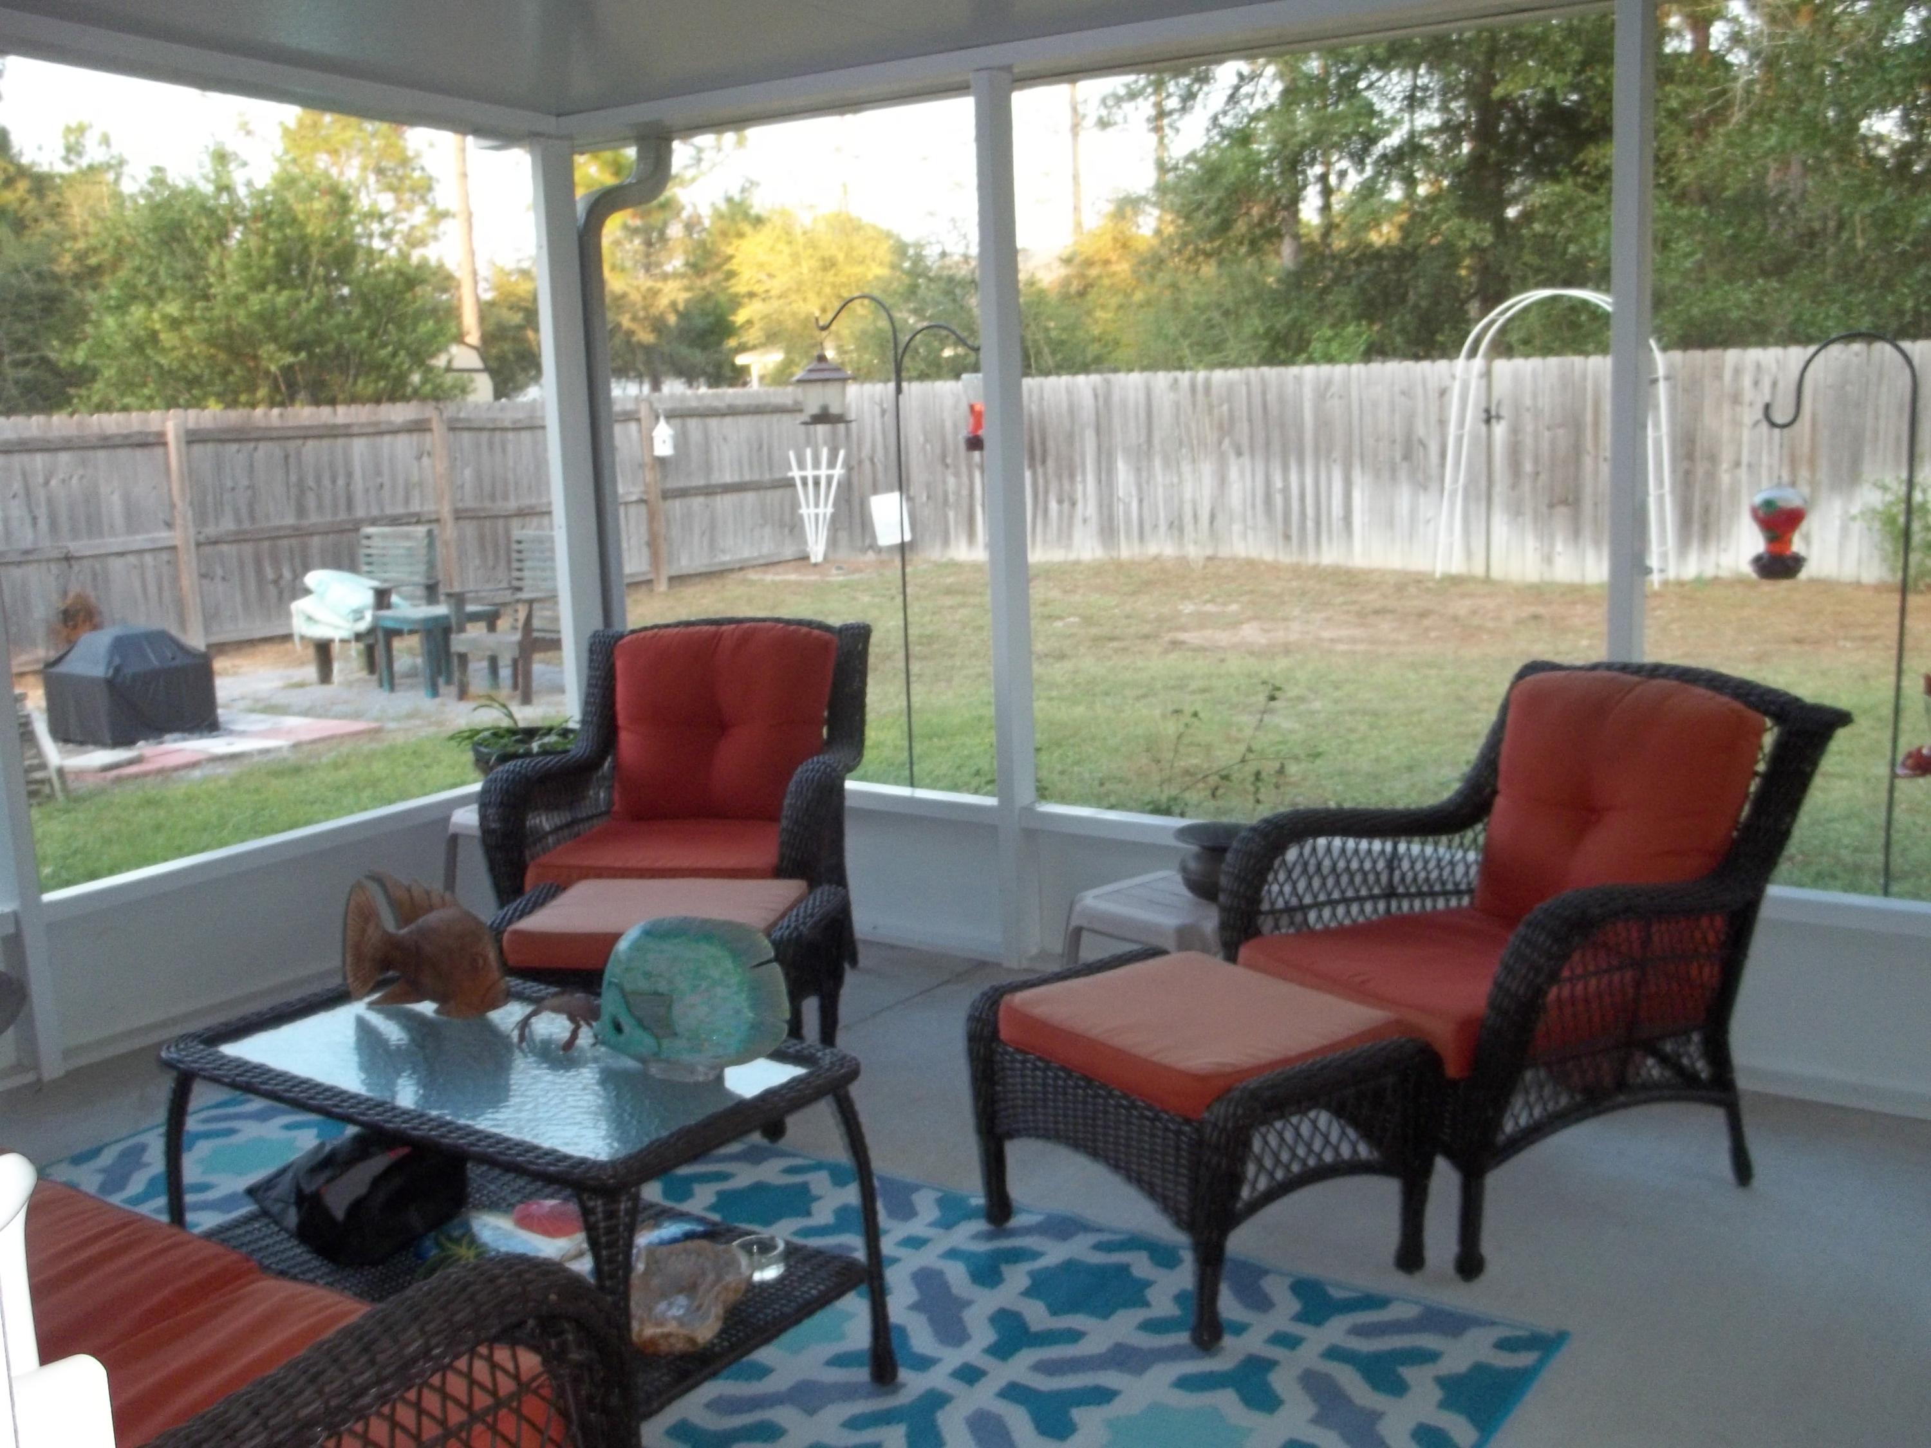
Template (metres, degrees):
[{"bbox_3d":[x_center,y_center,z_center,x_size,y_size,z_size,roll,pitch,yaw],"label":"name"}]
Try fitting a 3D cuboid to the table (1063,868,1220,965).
[{"bbox_3d":[0.469,0.552,3.881,0.385,0.385,0.385,-10,13,-42],"label":"table"}]

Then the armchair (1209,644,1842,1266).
[{"bbox_3d":[0.992,0.381,3.353,0.810,0.860,0.780,-6,10,-26],"label":"armchair"}]

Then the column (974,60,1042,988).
[{"bbox_3d":[0.098,-0.470,4.583,0.058,2.220,0.088,5,13,34],"label":"column"}]

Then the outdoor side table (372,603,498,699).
[{"bbox_3d":[-3.317,-0.449,11.560,0.540,0.485,0.540,6,12,41],"label":"outdoor side table"}]

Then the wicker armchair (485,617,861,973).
[{"bbox_3d":[-0.657,0.239,4.519,0.780,0.865,0.810,-1,9,6],"label":"wicker armchair"}]

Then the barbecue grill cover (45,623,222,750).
[{"bbox_3d":[-4.578,-0.245,10.175,0.550,0.610,0.600,6,12,41],"label":"barbecue grill cover"}]

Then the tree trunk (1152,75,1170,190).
[{"bbox_3d":[4.350,-10.550,40.428,0.260,9.000,0.260,-1,11,6],"label":"tree trunk"}]

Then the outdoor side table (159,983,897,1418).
[{"bbox_3d":[-0.697,0.757,2.845,1.010,0.495,0.520,5,12,33],"label":"outdoor side table"}]

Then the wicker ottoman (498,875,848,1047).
[{"bbox_3d":[-0.613,0.587,3.933,0.610,0.430,0.500,0,11,10],"label":"wicker ottoman"}]

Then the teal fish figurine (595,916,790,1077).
[{"bbox_3d":[-0.399,0.391,2.674,0.275,0.230,0.070,-6,10,-22],"label":"teal fish figurine"}]

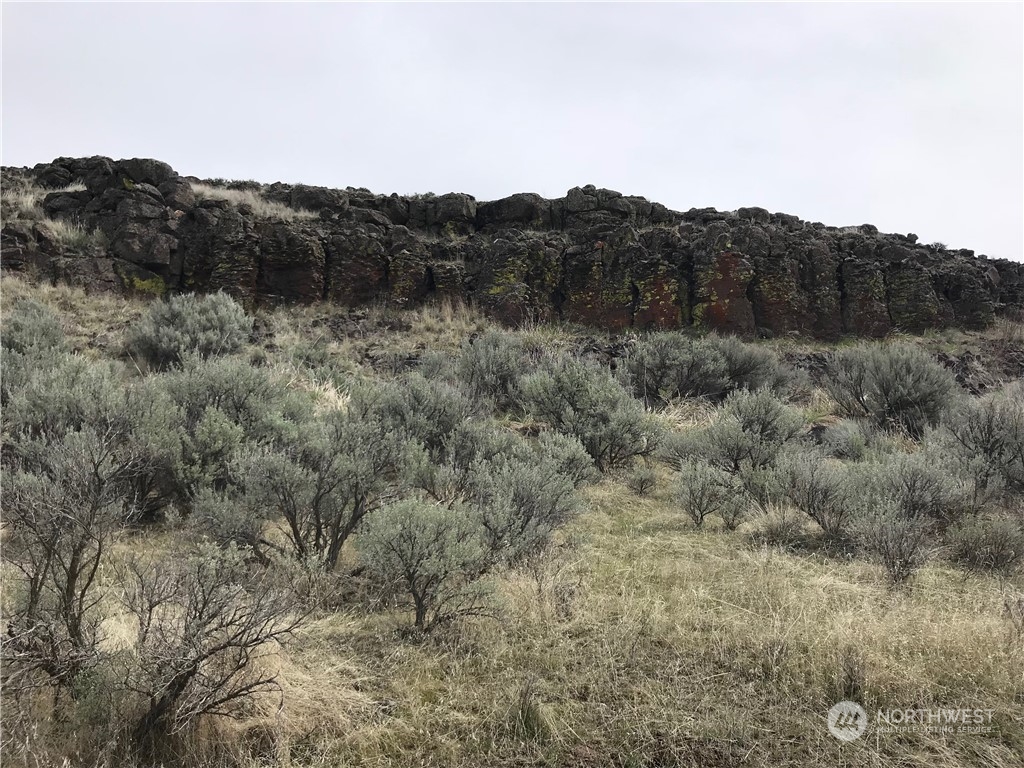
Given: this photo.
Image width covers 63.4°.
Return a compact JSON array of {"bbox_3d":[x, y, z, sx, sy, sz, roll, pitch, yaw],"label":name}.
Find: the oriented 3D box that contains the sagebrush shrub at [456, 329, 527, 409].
[{"bbox_3d":[-0.311,-0.231,13.200,1.150,1.310,1.150,0,0,0],"label":"sagebrush shrub"}]

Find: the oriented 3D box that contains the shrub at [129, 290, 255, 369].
[{"bbox_3d":[-5.667,-0.943,14.600,2.190,1.410,2.010,0,0,0],"label":"shrub"}]

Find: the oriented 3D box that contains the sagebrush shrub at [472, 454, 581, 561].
[{"bbox_3d":[0.111,1.030,6.800,0.900,0.900,0.830,0,0,0],"label":"sagebrush shrub"}]

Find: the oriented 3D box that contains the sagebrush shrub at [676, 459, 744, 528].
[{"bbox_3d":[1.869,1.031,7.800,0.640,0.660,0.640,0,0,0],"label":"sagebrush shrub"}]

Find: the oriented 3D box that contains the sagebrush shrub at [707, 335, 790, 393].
[{"bbox_3d":[4.283,-0.335,15.000,1.590,1.120,1.590,0,0,0],"label":"sagebrush shrub"}]

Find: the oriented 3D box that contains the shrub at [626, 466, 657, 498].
[{"bbox_3d":[1.418,1.059,9.000,0.350,0.330,0.320,0,0,0],"label":"shrub"}]

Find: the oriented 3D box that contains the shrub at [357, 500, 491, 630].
[{"bbox_3d":[-0.534,1.096,5.000,0.830,0.810,0.770,0,0,0],"label":"shrub"}]

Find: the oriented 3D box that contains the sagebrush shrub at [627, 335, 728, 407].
[{"bbox_3d":[2.837,-0.249,14.200,1.750,1.270,1.610,0,0,0],"label":"sagebrush shrub"}]

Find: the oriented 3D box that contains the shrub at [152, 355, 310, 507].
[{"bbox_3d":[-2.845,0.492,8.400,1.600,1.580,1.470,0,0,0],"label":"shrub"}]

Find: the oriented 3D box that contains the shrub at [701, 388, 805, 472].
[{"bbox_3d":[2.991,0.578,10.300,1.290,1.090,1.190,0,0,0],"label":"shrub"}]

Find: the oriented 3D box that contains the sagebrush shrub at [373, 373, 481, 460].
[{"bbox_3d":[-1.065,0.419,10.200,1.350,1.150,1.250,0,0,0],"label":"sagebrush shrub"}]

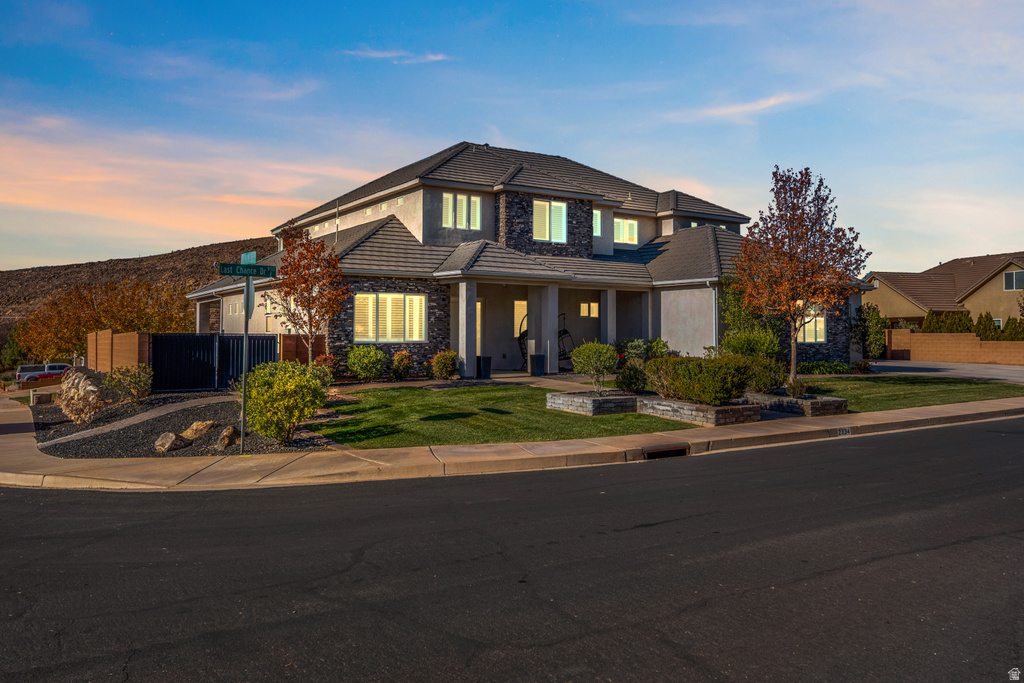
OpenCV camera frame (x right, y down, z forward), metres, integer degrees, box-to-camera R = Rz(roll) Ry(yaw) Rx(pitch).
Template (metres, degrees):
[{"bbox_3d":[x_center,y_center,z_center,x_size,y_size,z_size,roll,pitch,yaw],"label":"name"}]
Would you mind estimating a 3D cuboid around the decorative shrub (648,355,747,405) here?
[{"bbox_3d":[4.000,0.830,17.250,1.400,1.060,2.050,0,0,-35],"label":"decorative shrub"}]

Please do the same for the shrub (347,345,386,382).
[{"bbox_3d":[-4.400,0.680,24.100,1.200,1.140,1.150,0,0,-35],"label":"shrub"}]

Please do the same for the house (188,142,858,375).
[{"bbox_3d":[0.022,-3.742,34.883,22.600,9.900,20.600,0,0,-34],"label":"house"}]

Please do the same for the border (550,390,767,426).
[{"bbox_3d":[3.010,1.460,17.500,2.700,0.500,3.850,0,0,-35],"label":"border"}]

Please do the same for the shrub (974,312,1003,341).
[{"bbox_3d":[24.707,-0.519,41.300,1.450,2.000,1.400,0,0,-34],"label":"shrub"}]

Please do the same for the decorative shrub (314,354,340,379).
[{"bbox_3d":[-5.444,0.767,23.500,0.770,0.770,0.770,0,0,-34],"label":"decorative shrub"}]

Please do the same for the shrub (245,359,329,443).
[{"bbox_3d":[-3.924,1.040,13.800,1.420,1.420,1.420,0,0,-34],"label":"shrub"}]

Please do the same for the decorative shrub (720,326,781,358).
[{"bbox_3d":[8.300,0.330,27.700,2.050,1.600,1.900,0,0,-35],"label":"decorative shrub"}]

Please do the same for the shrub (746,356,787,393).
[{"bbox_3d":[6.360,0.850,20.000,1.100,0.930,1.100,0,0,-35],"label":"shrub"}]

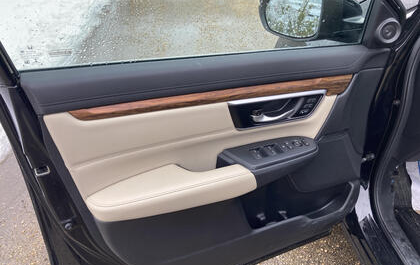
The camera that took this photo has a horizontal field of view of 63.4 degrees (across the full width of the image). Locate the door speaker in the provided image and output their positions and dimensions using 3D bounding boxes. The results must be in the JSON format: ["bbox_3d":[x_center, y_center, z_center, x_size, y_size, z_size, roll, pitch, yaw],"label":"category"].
[{"bbox_3d":[0.521,-0.296,0.990,0.068,0.068,0.028,6,24,12],"label":"door speaker"}]

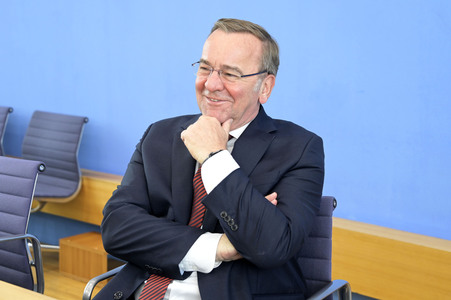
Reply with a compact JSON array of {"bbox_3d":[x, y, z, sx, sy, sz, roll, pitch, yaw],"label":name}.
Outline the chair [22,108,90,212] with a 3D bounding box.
[{"bbox_3d":[-1.153,0.225,4.278,0.550,0.870,0.580,9,7,39],"label":"chair"}]

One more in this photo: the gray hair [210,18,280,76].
[{"bbox_3d":[0.044,-0.229,1.870,0.175,0.170,0.200,13,15,31],"label":"gray hair"}]

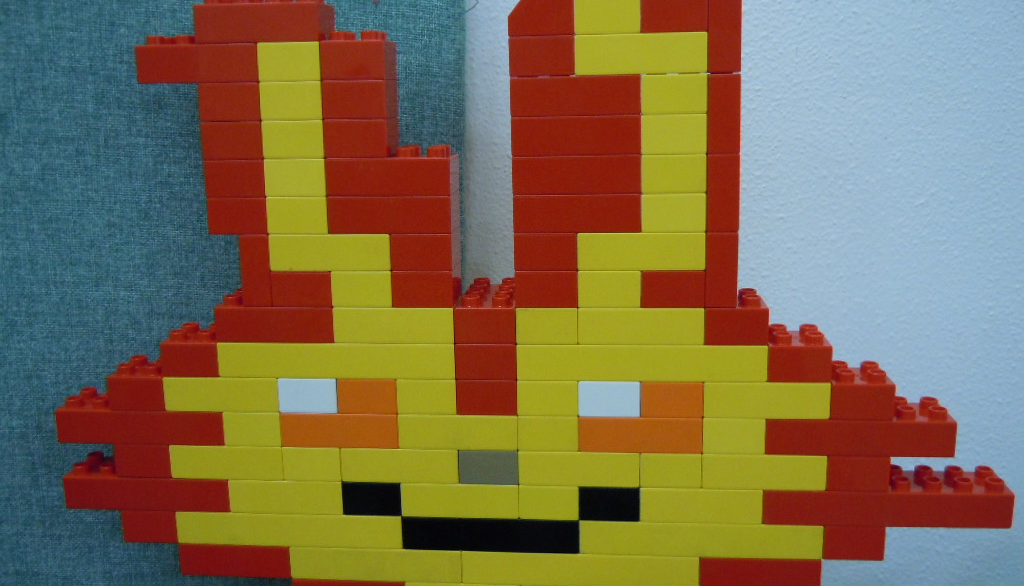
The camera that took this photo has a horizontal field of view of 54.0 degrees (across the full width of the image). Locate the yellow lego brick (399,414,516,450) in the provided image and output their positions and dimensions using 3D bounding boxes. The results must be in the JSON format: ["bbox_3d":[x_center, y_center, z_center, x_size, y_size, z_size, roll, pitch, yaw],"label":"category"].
[{"bbox_3d":[-0.027,0.070,0.551,0.064,0.021,0.032,0,11,5],"label":"yellow lego brick"}]

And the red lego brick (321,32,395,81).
[{"bbox_3d":[-0.077,-0.120,0.514,0.032,0.024,0.032,0,10,6],"label":"red lego brick"}]

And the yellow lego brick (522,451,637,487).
[{"bbox_3d":[0.037,0.089,0.548,0.064,0.021,0.032,0,11,5],"label":"yellow lego brick"}]

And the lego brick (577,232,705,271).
[{"bbox_3d":[0.067,-0.024,0.522,0.064,0.021,0.032,0,11,6],"label":"lego brick"}]

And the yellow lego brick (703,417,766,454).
[{"bbox_3d":[0.116,0.071,0.537,0.032,0.021,0.032,0,11,5],"label":"yellow lego brick"}]

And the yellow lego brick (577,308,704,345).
[{"bbox_3d":[0.067,0.013,0.528,0.064,0.020,0.032,0,11,5],"label":"yellow lego brick"}]

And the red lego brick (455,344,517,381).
[{"bbox_3d":[-0.013,0.031,0.538,0.032,0.021,0.032,0,11,6],"label":"red lego brick"}]

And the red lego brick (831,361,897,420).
[{"bbox_3d":[0.179,0.050,0.524,0.032,0.024,0.032,0,11,6],"label":"red lego brick"}]

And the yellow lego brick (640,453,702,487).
[{"bbox_3d":[0.084,0.089,0.541,0.032,0.020,0.032,0,11,5],"label":"yellow lego brick"}]

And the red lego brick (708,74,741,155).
[{"bbox_3d":[0.105,-0.091,0.502,0.016,0.041,0.032,0,11,7],"label":"red lego brick"}]

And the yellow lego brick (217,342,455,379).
[{"bbox_3d":[-0.091,0.033,0.549,0.128,0.021,0.032,0,11,5],"label":"yellow lego brick"}]

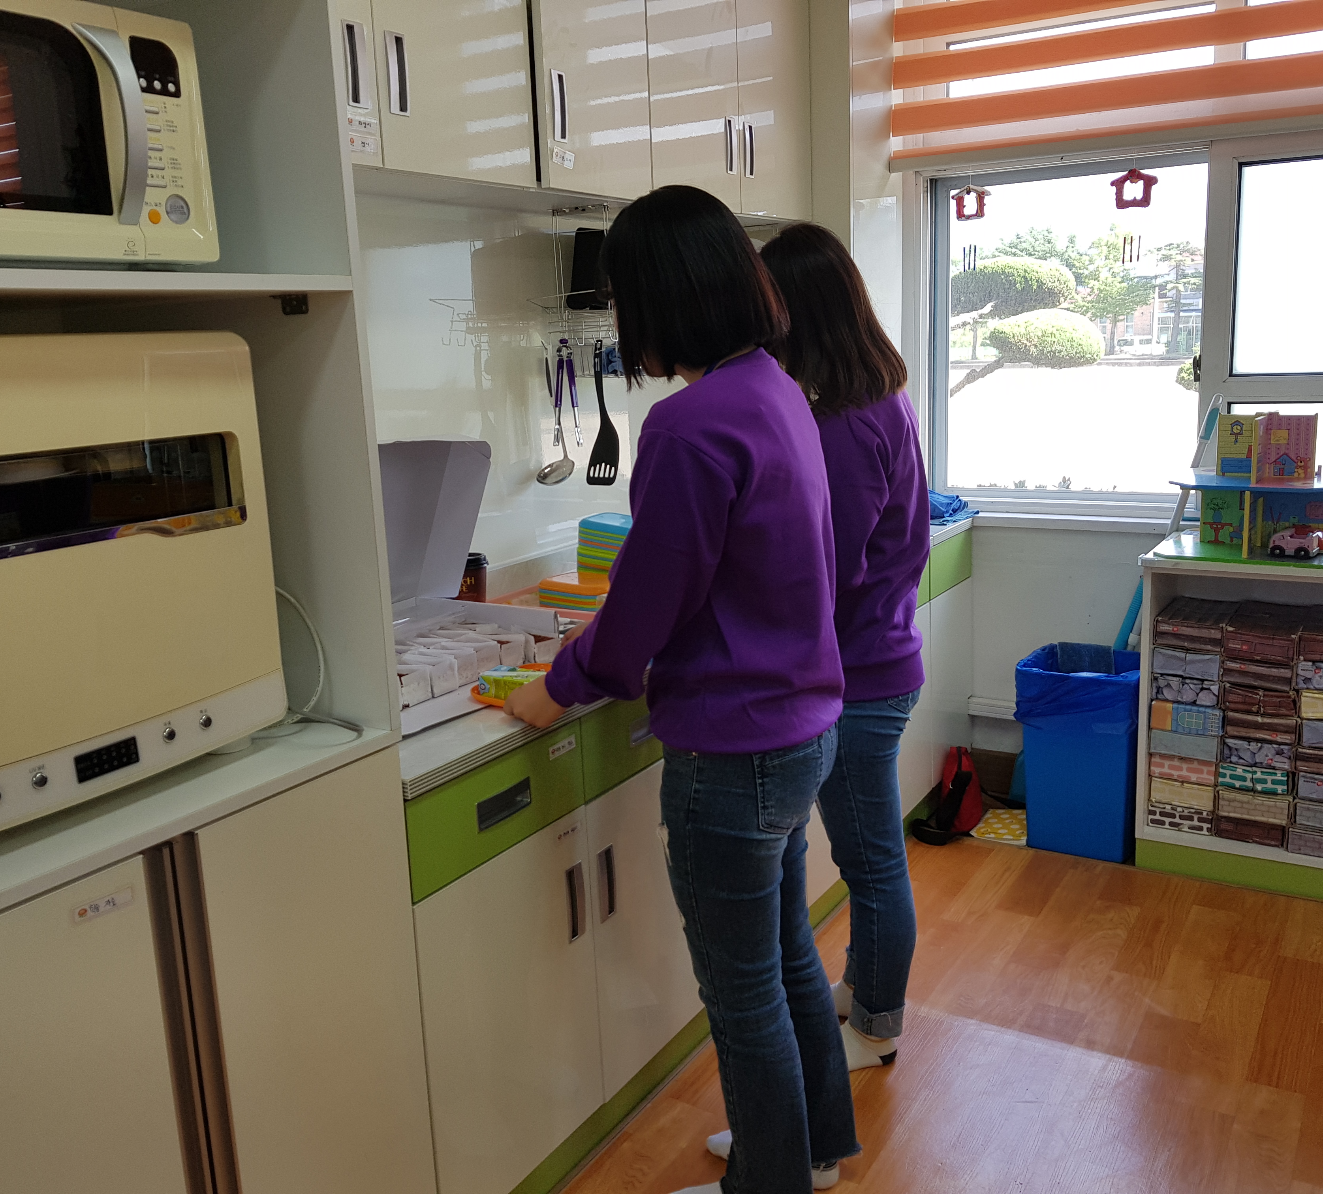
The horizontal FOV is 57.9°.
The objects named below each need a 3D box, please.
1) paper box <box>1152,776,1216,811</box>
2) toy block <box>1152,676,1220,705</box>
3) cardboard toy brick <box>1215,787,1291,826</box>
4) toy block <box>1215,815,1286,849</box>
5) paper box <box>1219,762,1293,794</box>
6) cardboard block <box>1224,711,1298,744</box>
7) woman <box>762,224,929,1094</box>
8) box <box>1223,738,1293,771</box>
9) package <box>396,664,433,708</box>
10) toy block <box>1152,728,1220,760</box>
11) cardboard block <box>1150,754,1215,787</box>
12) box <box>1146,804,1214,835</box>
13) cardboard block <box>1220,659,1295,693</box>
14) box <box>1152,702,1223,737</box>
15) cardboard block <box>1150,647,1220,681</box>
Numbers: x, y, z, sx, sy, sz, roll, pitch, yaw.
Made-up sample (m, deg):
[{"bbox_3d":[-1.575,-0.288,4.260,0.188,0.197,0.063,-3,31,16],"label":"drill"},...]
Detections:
[{"bbox_3d":[1.385,0.466,3.120,0.152,0.066,0.300,5,14,32],"label":"paper box"},{"bbox_3d":[1.406,0.208,3.159,0.155,0.069,0.290,5,14,31],"label":"toy block"},{"bbox_3d":[1.515,0.479,3.024,0.157,0.067,0.295,5,14,32],"label":"cardboard toy brick"},{"bbox_3d":[1.566,0.564,3.147,0.154,0.063,0.290,5,14,31],"label":"toy block"},{"bbox_3d":[1.558,0.426,3.118,0.155,0.068,0.290,5,14,31],"label":"paper box"},{"bbox_3d":[1.536,0.289,3.044,0.152,0.068,0.300,5,14,29],"label":"cardboard block"},{"bbox_3d":[0.300,0.097,2.376,0.460,1.610,0.440,3,13,22],"label":"woman"},{"bbox_3d":[1.511,0.349,2.995,0.151,0.064,0.295,5,14,32],"label":"box"},{"bbox_3d":[-0.424,0.137,1.895,0.100,0.055,0.065,6,15,32],"label":"package"},{"bbox_3d":[1.413,0.351,3.189,0.158,0.069,0.290,5,14,31],"label":"toy block"},{"bbox_3d":[1.382,0.402,3.107,0.152,0.066,0.300,5,14,32],"label":"cardboard block"},{"bbox_3d":[1.387,0.529,3.134,0.152,0.066,0.300,5,14,32],"label":"box"},{"bbox_3d":[1.493,0.159,2.961,0.153,0.063,0.295,5,14,32],"label":"cardboard block"},{"bbox_3d":[1.373,0.272,3.067,0.158,0.067,0.295,5,14,32],"label":"box"},{"bbox_3d":[1.378,0.136,3.099,0.152,0.068,0.300,5,14,29],"label":"cardboard block"}]

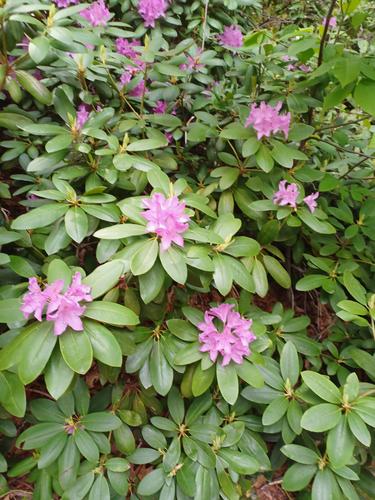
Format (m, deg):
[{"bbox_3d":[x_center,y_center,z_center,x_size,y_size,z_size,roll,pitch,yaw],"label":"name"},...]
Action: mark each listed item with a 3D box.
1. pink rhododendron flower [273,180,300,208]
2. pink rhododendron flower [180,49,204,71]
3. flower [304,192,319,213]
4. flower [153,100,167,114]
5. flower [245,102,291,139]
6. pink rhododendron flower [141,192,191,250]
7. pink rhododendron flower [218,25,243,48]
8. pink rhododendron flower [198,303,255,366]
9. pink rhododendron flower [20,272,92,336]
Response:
[{"bbox_3d":[0.321,-0.180,1.170,0.091,0.086,0.082,10,37,14],"label":"pink rhododendron flower"},{"bbox_3d":[0.026,-0.976,1.850,0.123,0.104,0.111,0,36,1],"label":"pink rhododendron flower"},{"bbox_3d":[0.402,-0.154,1.170,0.045,0.054,0.045,29,45,34],"label":"flower"},{"bbox_3d":[-0.128,-0.651,1.650,0.064,0.064,0.058,-3,36,-3],"label":"flower"},{"bbox_3d":[0.277,-0.448,1.250,0.159,0.135,0.127,7,37,10],"label":"flower"},{"bbox_3d":[-0.057,-0.073,0.930,0.129,0.135,0.116,-2,36,-3],"label":"pink rhododendron flower"},{"bbox_3d":[0.238,-1.183,2.000,0.133,0.126,0.120,3,36,5],"label":"pink rhododendron flower"},{"bbox_3d":[0.091,0.192,0.820,0.132,0.132,0.118,6,36,8],"label":"pink rhododendron flower"},{"bbox_3d":[-0.261,0.109,0.720,0.144,0.122,0.115,-16,39,-21],"label":"pink rhododendron flower"}]

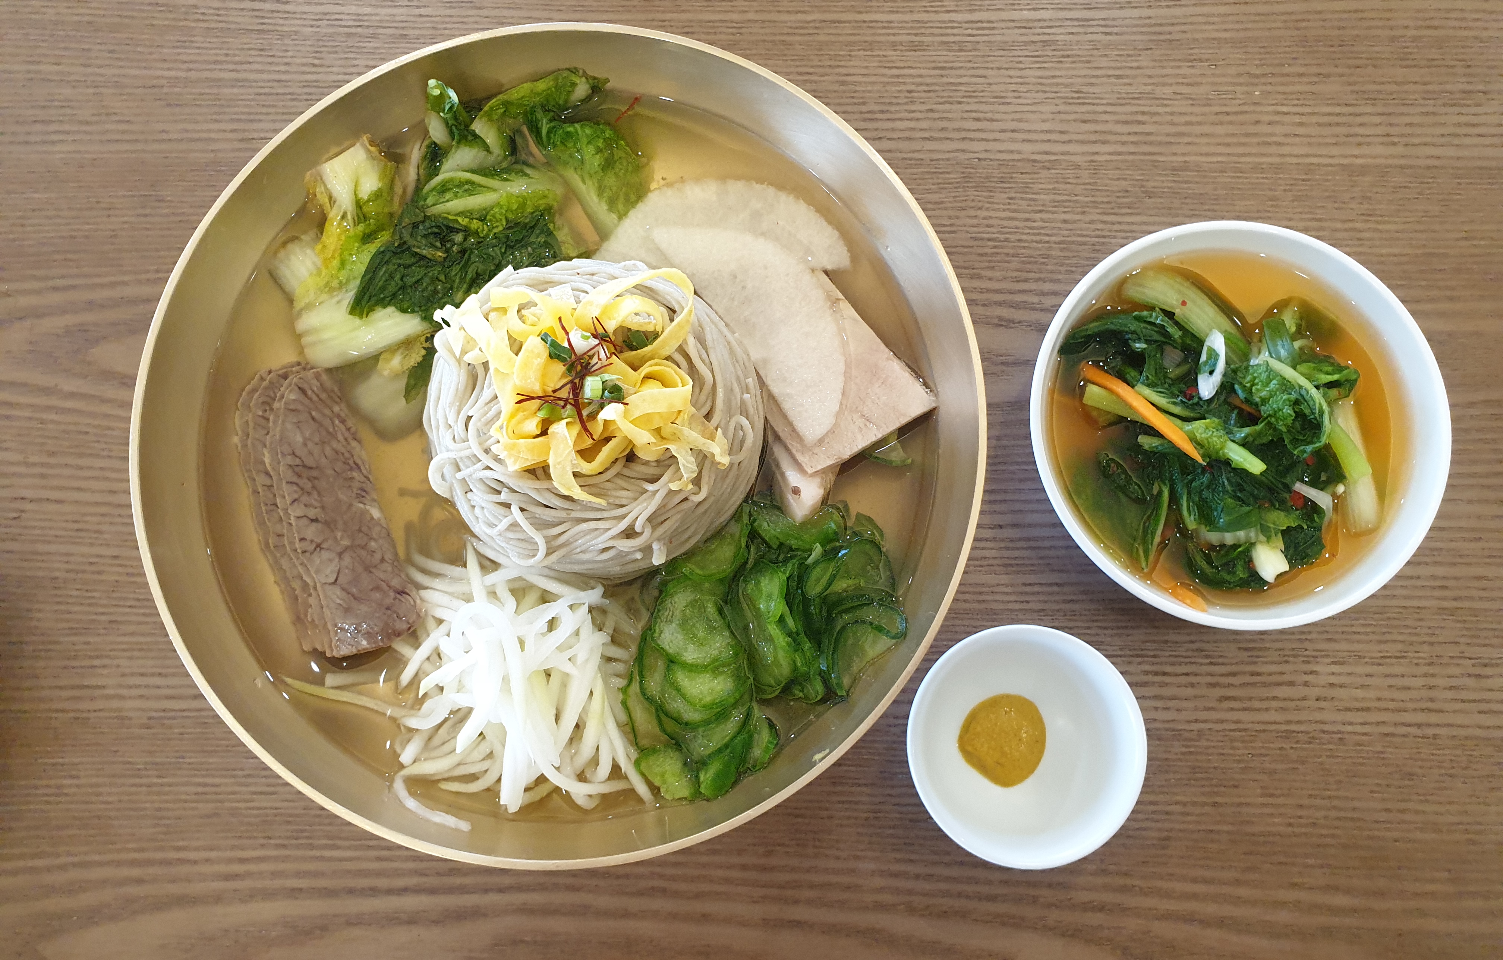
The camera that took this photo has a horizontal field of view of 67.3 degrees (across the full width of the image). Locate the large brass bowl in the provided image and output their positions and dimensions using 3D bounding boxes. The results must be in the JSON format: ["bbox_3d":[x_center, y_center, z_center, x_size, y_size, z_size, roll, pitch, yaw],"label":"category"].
[{"bbox_3d":[-0.053,-0.010,0.351,0.238,0.078,0.238,0,81,1],"label":"large brass bowl"}]

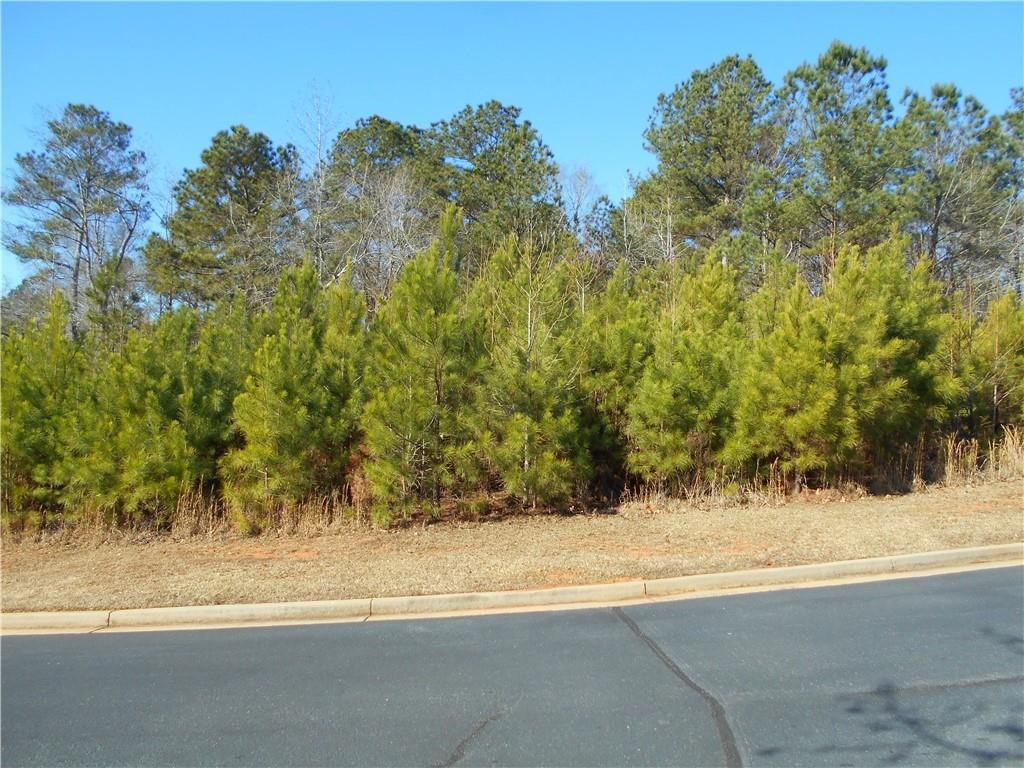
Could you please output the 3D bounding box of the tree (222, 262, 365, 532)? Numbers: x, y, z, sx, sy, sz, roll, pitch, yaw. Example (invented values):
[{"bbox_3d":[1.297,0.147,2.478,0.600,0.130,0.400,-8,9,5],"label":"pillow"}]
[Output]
[{"bbox_3d":[-3.592,0.131,12.646,2.334,4.288,2.334,0,-2,0],"label":"tree"}]

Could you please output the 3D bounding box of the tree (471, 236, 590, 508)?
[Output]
[{"bbox_3d":[0.315,-0.235,13.115,2.145,4.600,2.145,0,-2,0],"label":"tree"}]

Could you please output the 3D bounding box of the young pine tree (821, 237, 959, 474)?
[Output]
[{"bbox_3d":[7.416,-0.619,15.112,2.840,4.598,2.840,0,-2,0],"label":"young pine tree"}]

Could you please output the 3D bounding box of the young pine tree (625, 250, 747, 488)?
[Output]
[{"bbox_3d":[3.222,-0.267,14.366,2.350,4.261,2.350,0,-2,0],"label":"young pine tree"}]

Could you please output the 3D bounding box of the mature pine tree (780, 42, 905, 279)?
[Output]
[{"bbox_3d":[13.054,-5.685,30.253,4.837,15.789,4.837,0,-2,0],"label":"mature pine tree"}]

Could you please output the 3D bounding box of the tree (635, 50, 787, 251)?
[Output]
[{"bbox_3d":[8.672,-5.937,33.265,6.436,16.934,6.436,0,-2,0],"label":"tree"}]

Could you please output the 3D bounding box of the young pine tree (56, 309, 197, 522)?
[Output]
[{"bbox_3d":[-6.648,0.545,13.263,2.537,3.711,2.537,0,-2,0],"label":"young pine tree"}]

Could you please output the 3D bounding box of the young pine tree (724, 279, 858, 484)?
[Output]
[{"bbox_3d":[5.192,-0.085,14.288,2.487,3.773,2.487,0,-2,0],"label":"young pine tree"}]

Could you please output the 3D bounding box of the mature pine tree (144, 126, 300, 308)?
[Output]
[{"bbox_3d":[-13.301,-4.242,35.199,7.099,15.303,7.099,0,-2,0],"label":"mature pine tree"}]

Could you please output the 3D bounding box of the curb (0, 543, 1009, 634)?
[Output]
[{"bbox_3d":[0.397,2.400,8.889,12.476,0.200,0.850,-3,-2,-5],"label":"curb"}]

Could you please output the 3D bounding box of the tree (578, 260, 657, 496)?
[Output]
[{"bbox_3d":[1.991,-0.220,14.520,1.838,4.254,1.838,0,-2,0],"label":"tree"}]

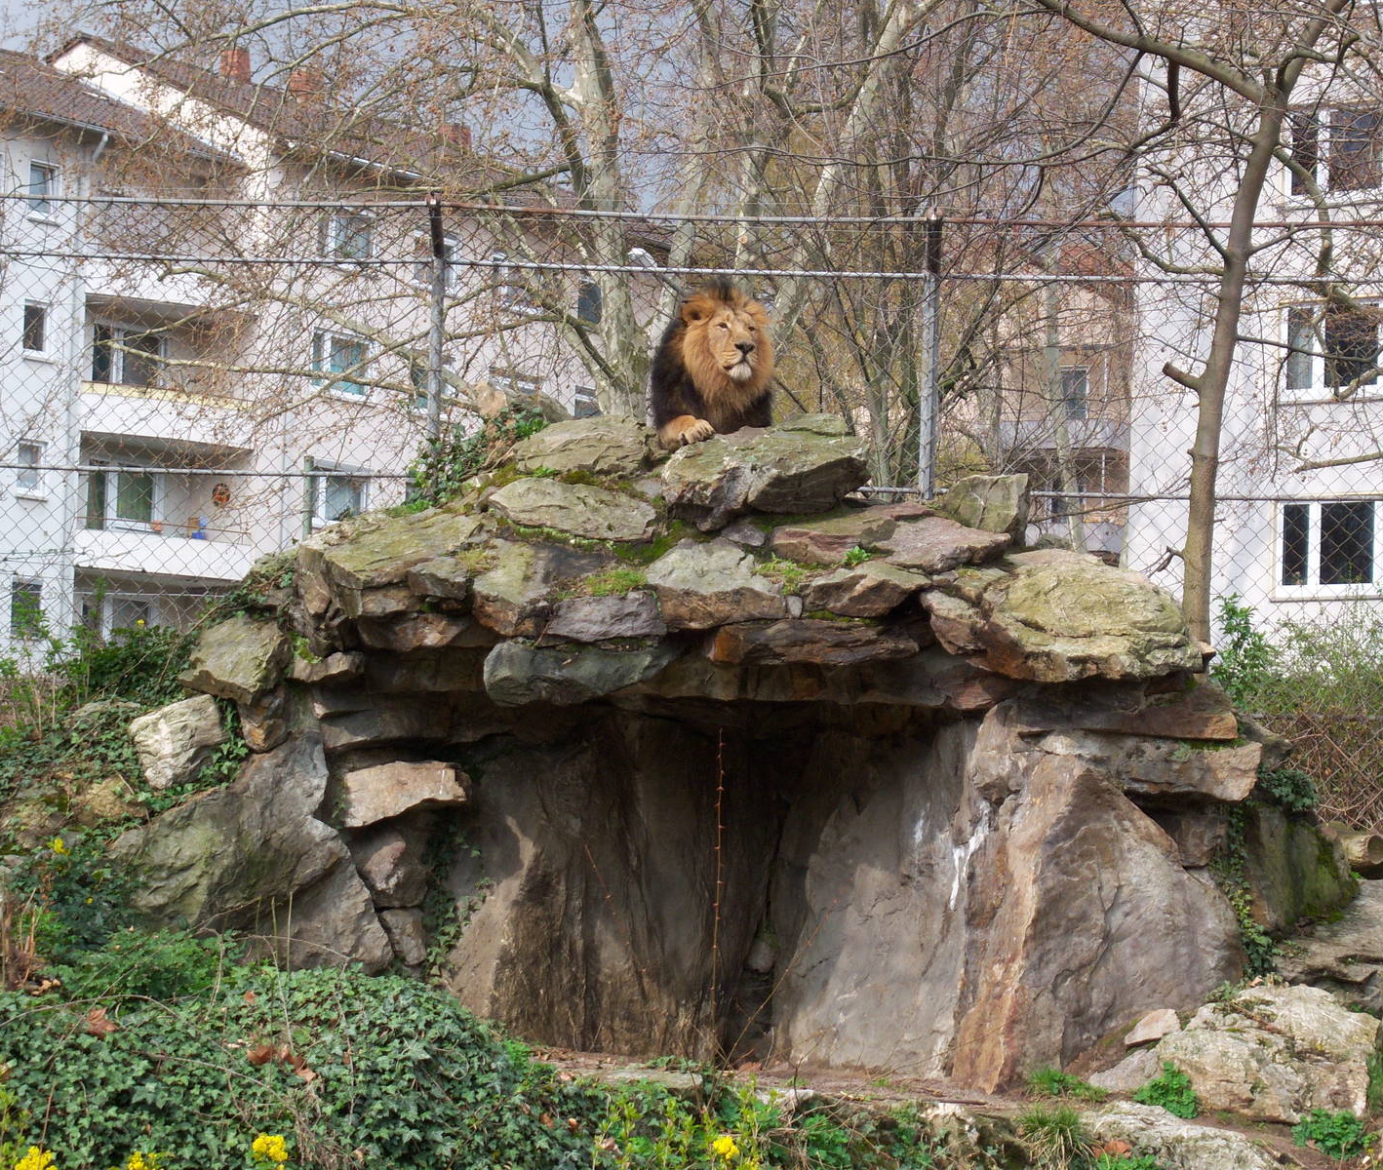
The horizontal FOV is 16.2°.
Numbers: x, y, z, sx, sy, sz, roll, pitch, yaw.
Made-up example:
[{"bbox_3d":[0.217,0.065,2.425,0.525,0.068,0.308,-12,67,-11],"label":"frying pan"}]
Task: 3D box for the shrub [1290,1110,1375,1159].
[{"bbox_3d":[2.345,2.008,17.800,0.300,0.190,0.260,1,-3,0],"label":"shrub"}]

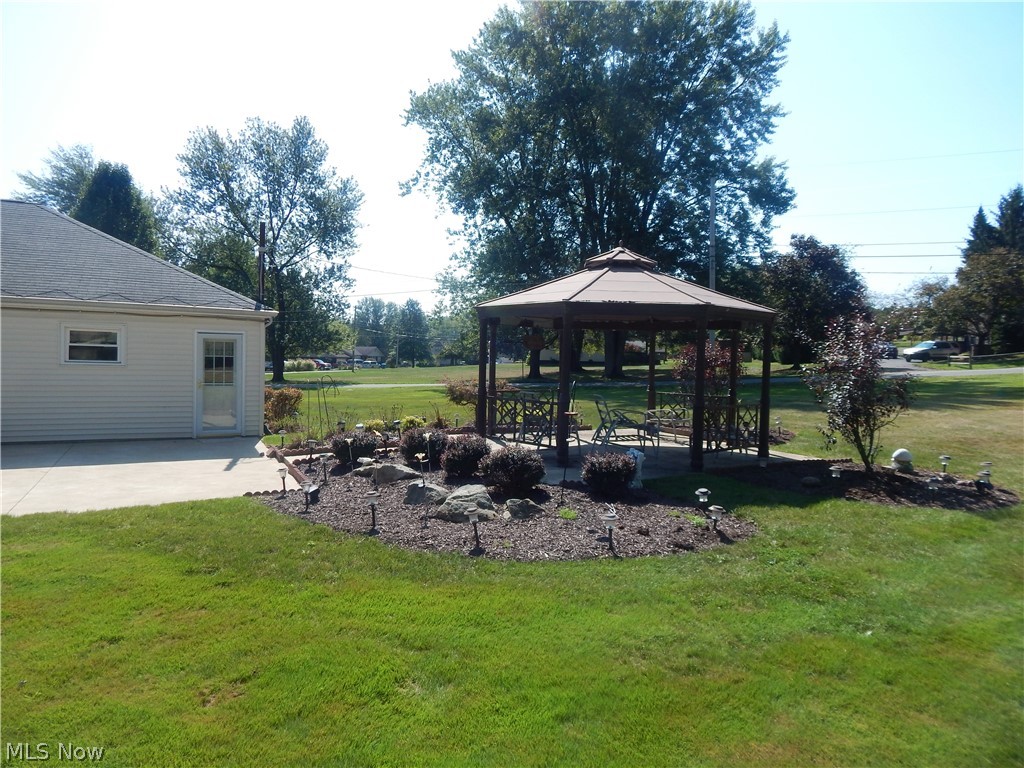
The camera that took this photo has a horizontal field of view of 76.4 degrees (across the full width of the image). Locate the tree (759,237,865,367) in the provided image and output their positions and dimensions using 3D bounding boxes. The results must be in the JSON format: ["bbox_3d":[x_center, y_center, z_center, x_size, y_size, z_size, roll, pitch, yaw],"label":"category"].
[{"bbox_3d":[21.774,-5.958,47.000,7.300,9.500,7.300,3,2,25],"label":"tree"}]

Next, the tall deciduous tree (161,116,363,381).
[{"bbox_3d":[-13.655,-7.631,36.678,11.300,15.000,11.000,2,2,0],"label":"tall deciduous tree"}]

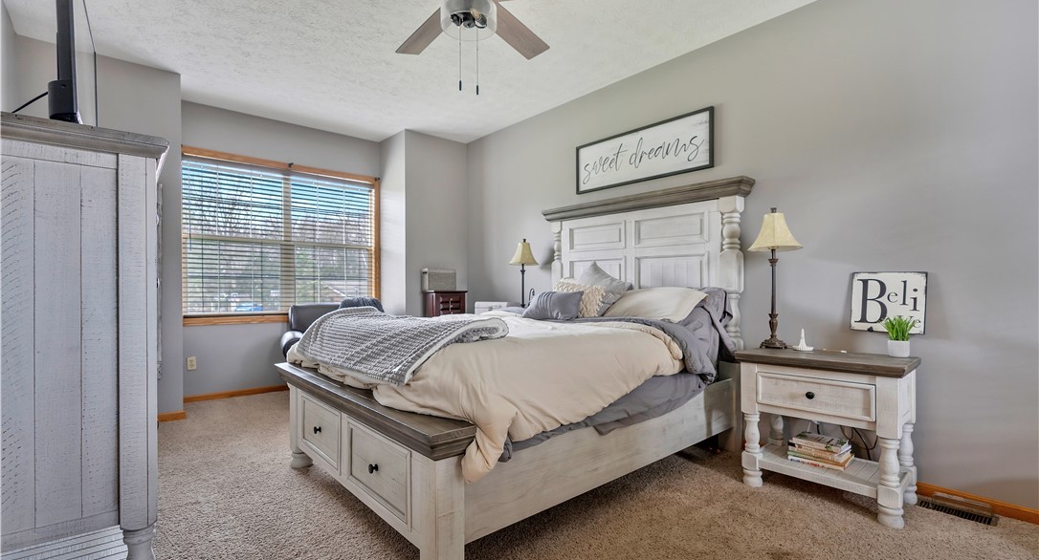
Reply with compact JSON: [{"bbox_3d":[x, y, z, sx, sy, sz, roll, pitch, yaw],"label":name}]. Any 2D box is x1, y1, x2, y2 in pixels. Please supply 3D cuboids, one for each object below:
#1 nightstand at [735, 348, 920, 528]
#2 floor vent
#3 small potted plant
[{"bbox_3d":[1.559,0.735,2.355,0.460,0.695,0.700,1,-2,-42],"label":"nightstand"},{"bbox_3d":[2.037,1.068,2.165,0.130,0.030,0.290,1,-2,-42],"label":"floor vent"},{"bbox_3d":[1.857,0.280,2.247,0.140,0.200,0.145,1,-2,-42],"label":"small potted plant"}]

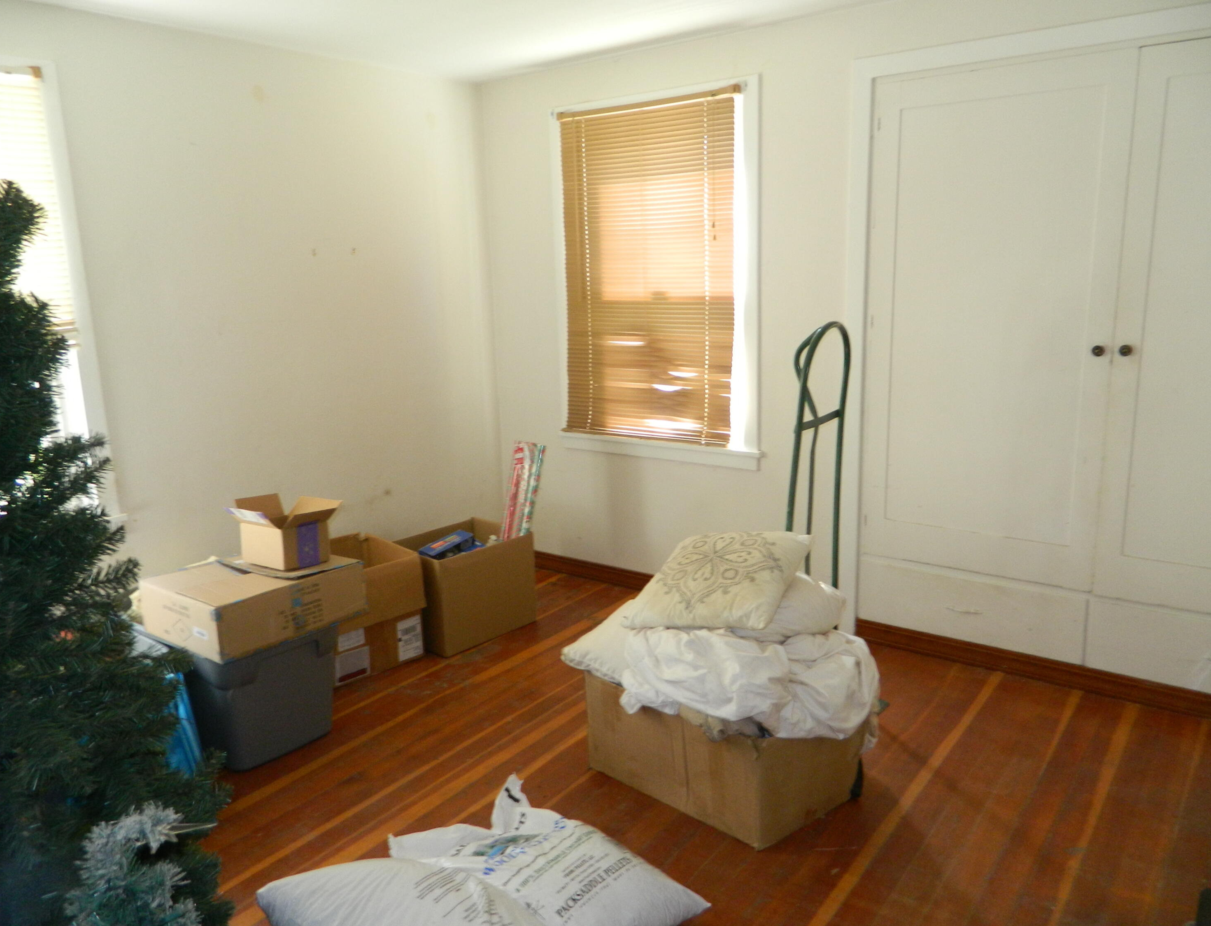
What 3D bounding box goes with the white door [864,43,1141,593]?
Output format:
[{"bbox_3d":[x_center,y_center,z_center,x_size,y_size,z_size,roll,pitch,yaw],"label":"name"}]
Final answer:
[{"bbox_3d":[1.285,-0.443,3.043,0.798,1.711,0.040,8,15,37],"label":"white door"}]

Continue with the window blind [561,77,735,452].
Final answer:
[{"bbox_3d":[0.155,-0.795,3.790,0.894,1.407,0.045,8,15,37],"label":"window blind"}]

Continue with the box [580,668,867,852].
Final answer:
[{"bbox_3d":[0.316,0.758,2.532,0.619,0.307,0.367,10,17,44],"label":"box"}]

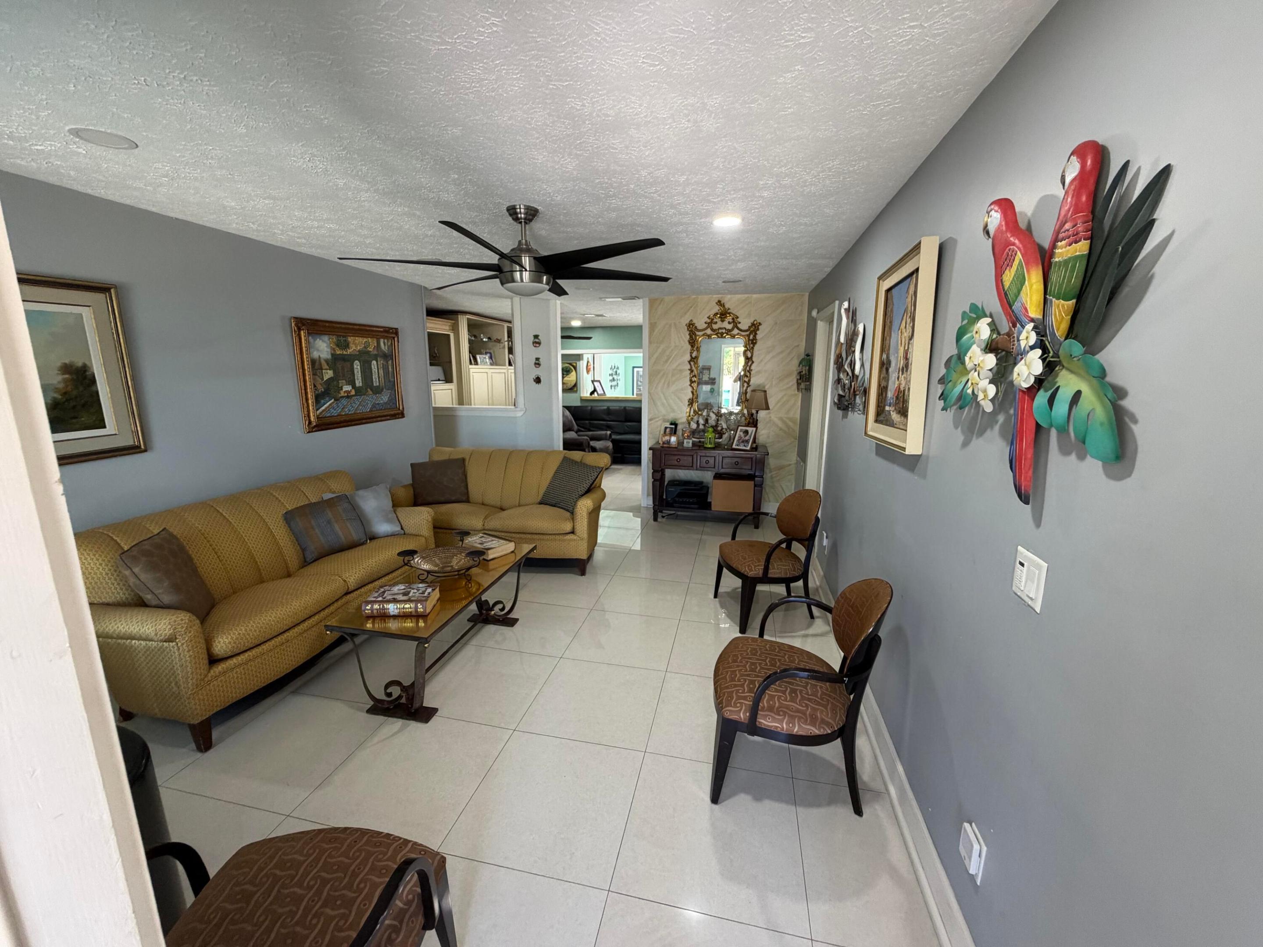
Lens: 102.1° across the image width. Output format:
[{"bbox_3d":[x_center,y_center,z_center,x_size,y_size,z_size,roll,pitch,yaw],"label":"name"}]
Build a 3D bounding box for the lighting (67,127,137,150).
[{"bbox_3d":[-1.946,-1.224,1.887,0.188,0.018,0.188,3,12,12],"label":"lighting"}]

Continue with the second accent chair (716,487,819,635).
[{"bbox_3d":[0.884,0.513,3.366,0.600,0.865,0.580,-2,12,-11],"label":"second accent chair"}]

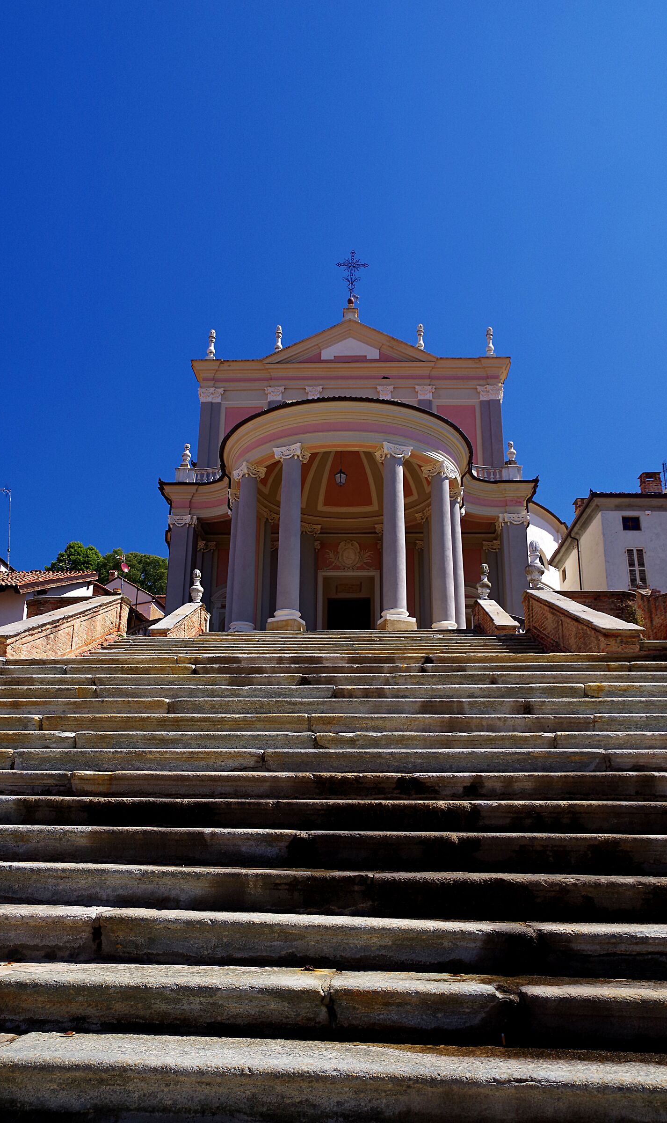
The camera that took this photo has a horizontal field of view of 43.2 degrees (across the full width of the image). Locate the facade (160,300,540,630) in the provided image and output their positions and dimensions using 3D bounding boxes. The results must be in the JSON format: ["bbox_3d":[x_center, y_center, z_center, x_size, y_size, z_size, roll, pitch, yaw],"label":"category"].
[{"bbox_3d":[0.570,-4.885,32.004,14.369,17.902,11.000,0,-17,2],"label":"facade"}]

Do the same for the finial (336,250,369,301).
[{"bbox_3d":[0.880,-13.417,39.475,1.487,2.746,0.250,0,-17,2],"label":"finial"}]

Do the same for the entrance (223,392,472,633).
[{"bbox_3d":[0.343,-0.318,28.283,8.963,6.964,6.800,0,-17,2],"label":"entrance"}]

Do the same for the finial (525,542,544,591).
[{"bbox_3d":[4.042,0.075,16.909,0.384,1.032,0.384,0,-17,2],"label":"finial"}]

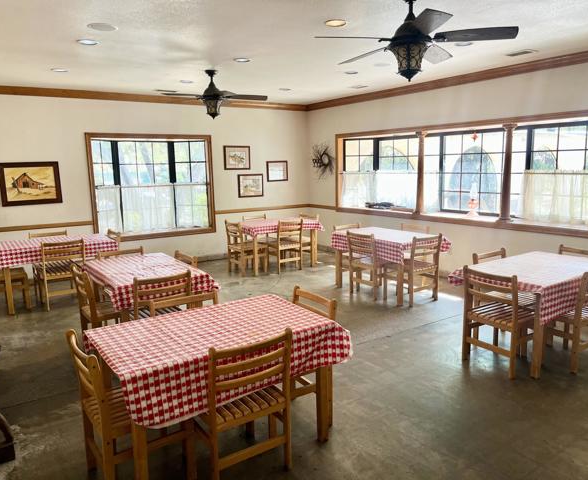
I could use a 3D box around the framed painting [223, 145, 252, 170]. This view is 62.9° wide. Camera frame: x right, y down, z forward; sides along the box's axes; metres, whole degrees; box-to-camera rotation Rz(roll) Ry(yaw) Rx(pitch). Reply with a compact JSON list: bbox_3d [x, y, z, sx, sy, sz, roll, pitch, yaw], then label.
[{"bbox_3d":[-1.010,-1.467,8.622,0.530,0.425,0.030,-7,11,-34],"label":"framed painting"}]

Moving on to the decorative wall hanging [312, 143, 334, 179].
[{"bbox_3d":[0.544,-1.471,9.042,0.100,0.670,0.640,-7,11,-34],"label":"decorative wall hanging"}]

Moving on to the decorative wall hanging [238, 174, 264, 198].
[{"bbox_3d":[-0.784,-0.998,8.847,0.530,0.420,0.030,-7,11,-34],"label":"decorative wall hanging"}]

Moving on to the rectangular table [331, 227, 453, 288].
[{"bbox_3d":[1.214,0.301,6.319,0.840,0.745,1.240,-7,11,-34],"label":"rectangular table"}]

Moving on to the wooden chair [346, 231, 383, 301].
[{"bbox_3d":[1.016,0.296,6.048,0.515,0.810,0.457,-7,11,-34],"label":"wooden chair"}]

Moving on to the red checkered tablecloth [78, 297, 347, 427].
[{"bbox_3d":[-0.436,0.667,2.870,1.378,0.324,0.813,-7,11,-34],"label":"red checkered tablecloth"}]

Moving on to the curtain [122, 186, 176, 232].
[{"bbox_3d":[-2.358,-0.525,7.894,0.880,0.740,0.070,-7,11,-34],"label":"curtain"}]

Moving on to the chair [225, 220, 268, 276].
[{"bbox_3d":[-0.711,0.111,7.465,0.515,0.810,0.457,-7,11,-34],"label":"chair"}]

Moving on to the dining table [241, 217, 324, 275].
[{"bbox_3d":[-0.314,0.086,7.898,1.280,0.745,0.800,-7,11,-34],"label":"dining table"}]

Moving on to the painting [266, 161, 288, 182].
[{"bbox_3d":[-0.296,-1.306,9.149,0.473,0.385,0.030,-7,11,-34],"label":"painting"}]

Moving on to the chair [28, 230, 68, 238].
[{"bbox_3d":[-3.273,0.325,6.553,0.480,0.820,0.500,-6,10,-30],"label":"chair"}]

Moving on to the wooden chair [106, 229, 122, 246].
[{"bbox_3d":[-2.595,0.314,6.429,0.515,0.810,0.457,-7,11,-34],"label":"wooden chair"}]

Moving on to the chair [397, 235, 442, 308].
[{"bbox_3d":[1.443,0.334,5.845,0.480,0.820,0.500,-7,11,-34],"label":"chair"}]

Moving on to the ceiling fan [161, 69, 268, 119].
[{"bbox_3d":[-0.959,-1.710,5.675,1.345,0.556,1.345,-7,11,-34],"label":"ceiling fan"}]

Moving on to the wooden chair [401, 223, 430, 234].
[{"bbox_3d":[1.466,0.237,6.455,0.500,0.820,0.480,-7,11,-34],"label":"wooden chair"}]

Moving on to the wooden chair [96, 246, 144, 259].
[{"bbox_3d":[-1.667,0.532,4.917,0.457,0.810,0.515,-7,11,-34],"label":"wooden chair"}]

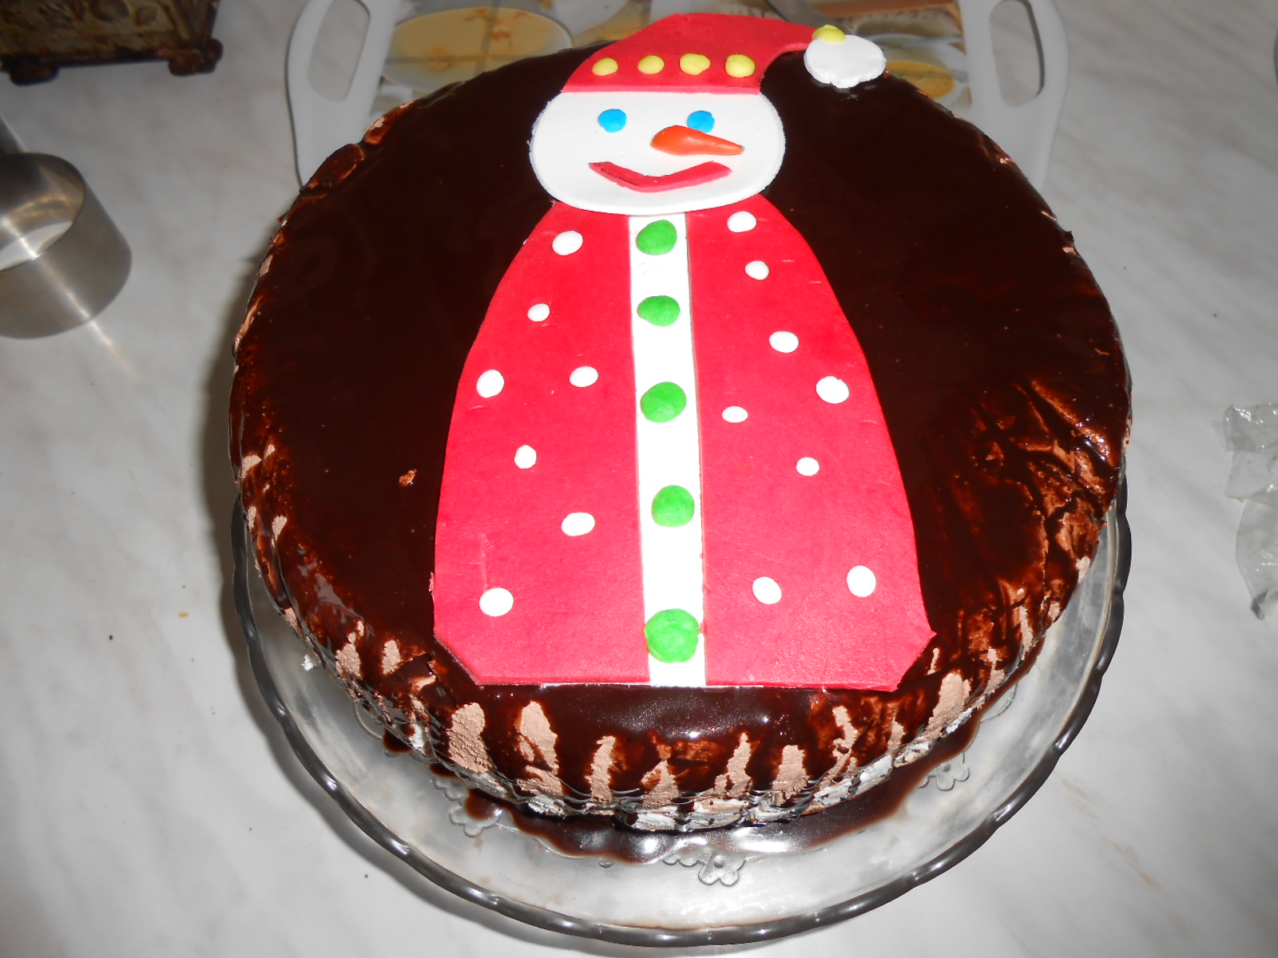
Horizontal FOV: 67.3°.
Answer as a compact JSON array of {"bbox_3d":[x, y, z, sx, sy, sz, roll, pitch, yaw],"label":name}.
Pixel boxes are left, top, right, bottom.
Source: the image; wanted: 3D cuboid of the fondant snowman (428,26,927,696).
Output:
[{"bbox_3d":[0.018,-0.066,0.290,0.135,0.016,0.267,-1,57,2],"label":"fondant snowman"}]

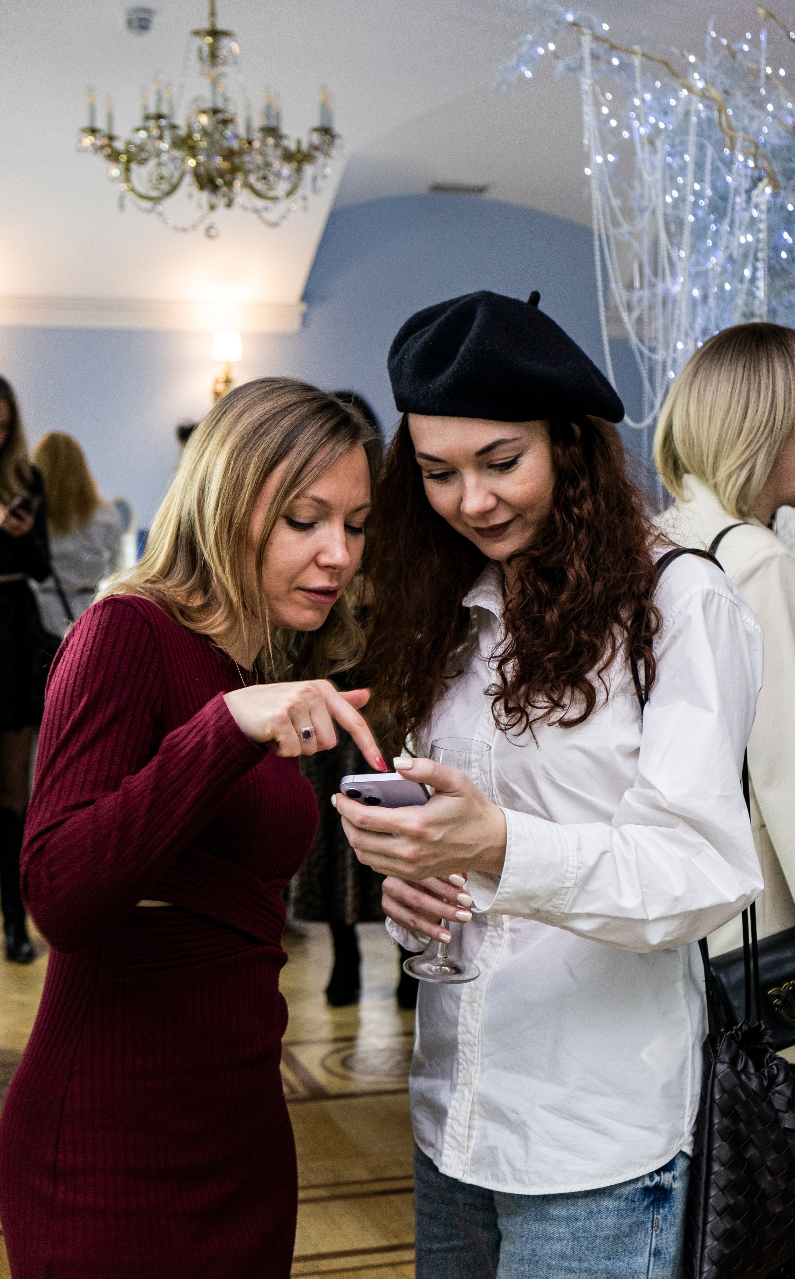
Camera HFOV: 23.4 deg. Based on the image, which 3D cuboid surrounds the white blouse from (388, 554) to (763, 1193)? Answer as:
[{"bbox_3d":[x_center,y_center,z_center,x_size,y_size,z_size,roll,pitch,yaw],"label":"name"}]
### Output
[{"bbox_3d":[0.147,0.207,1.905,0.460,0.650,0.350,5,8,38],"label":"white blouse"}]

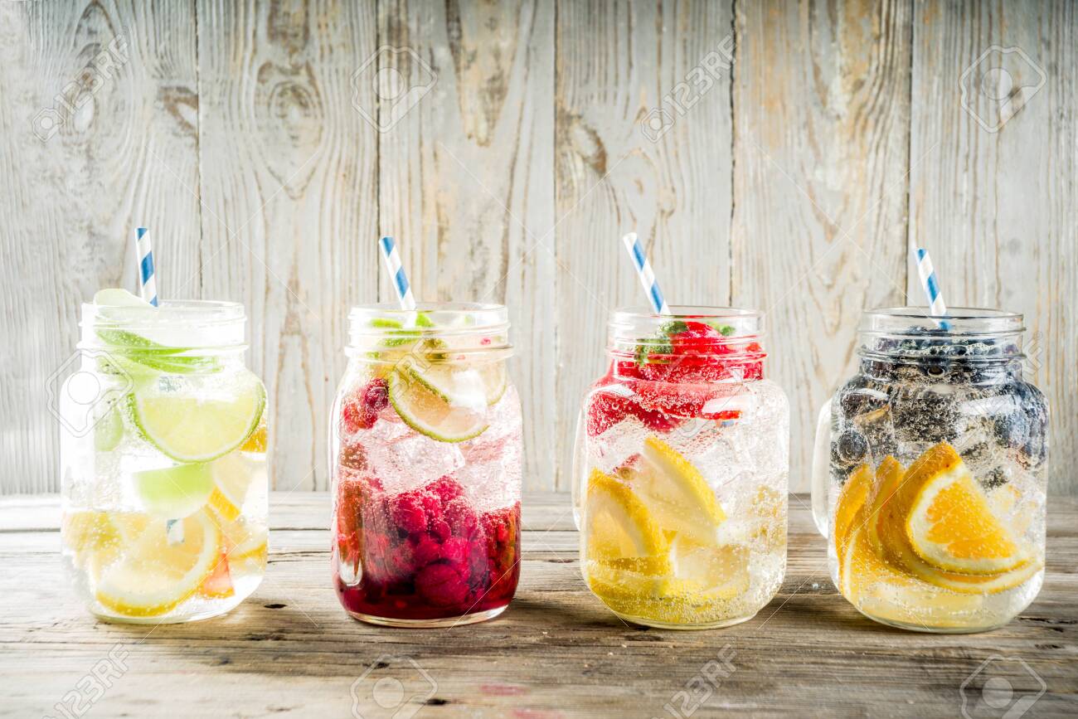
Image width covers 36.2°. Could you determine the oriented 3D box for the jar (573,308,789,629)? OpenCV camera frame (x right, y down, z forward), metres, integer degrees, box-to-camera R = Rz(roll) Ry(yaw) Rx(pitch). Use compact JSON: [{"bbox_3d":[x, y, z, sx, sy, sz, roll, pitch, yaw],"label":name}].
[{"bbox_3d":[0.055,0.044,0.734,0.084,0.133,0.116,-4,6,-36],"label":"jar"}]

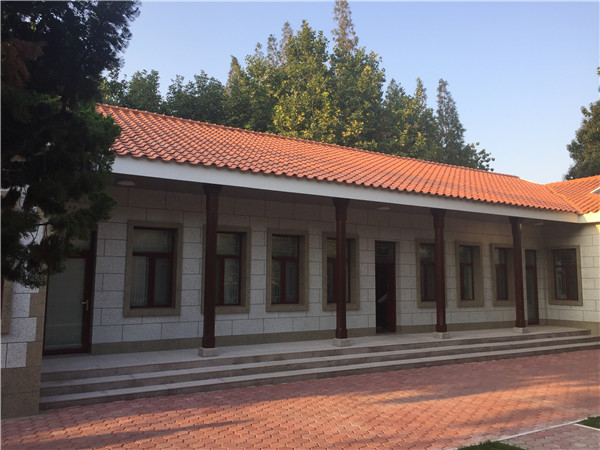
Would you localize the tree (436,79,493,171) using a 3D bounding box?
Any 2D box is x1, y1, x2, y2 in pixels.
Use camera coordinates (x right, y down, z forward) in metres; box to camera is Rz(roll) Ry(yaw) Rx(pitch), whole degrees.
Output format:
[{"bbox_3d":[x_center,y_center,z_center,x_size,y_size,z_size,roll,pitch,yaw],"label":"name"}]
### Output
[{"bbox_3d":[10.098,-2.032,31.054,4.200,14.550,4.200,4,-7,-30],"label":"tree"}]

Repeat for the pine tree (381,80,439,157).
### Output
[{"bbox_3d":[6.223,-1.702,28.185,4.200,13.335,4.200,4,-7,-31],"label":"pine tree"}]

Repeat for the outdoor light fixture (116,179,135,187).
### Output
[{"bbox_3d":[-3.442,-0.829,9.950,0.360,0.090,0.360,4,-7,-30],"label":"outdoor light fixture"}]

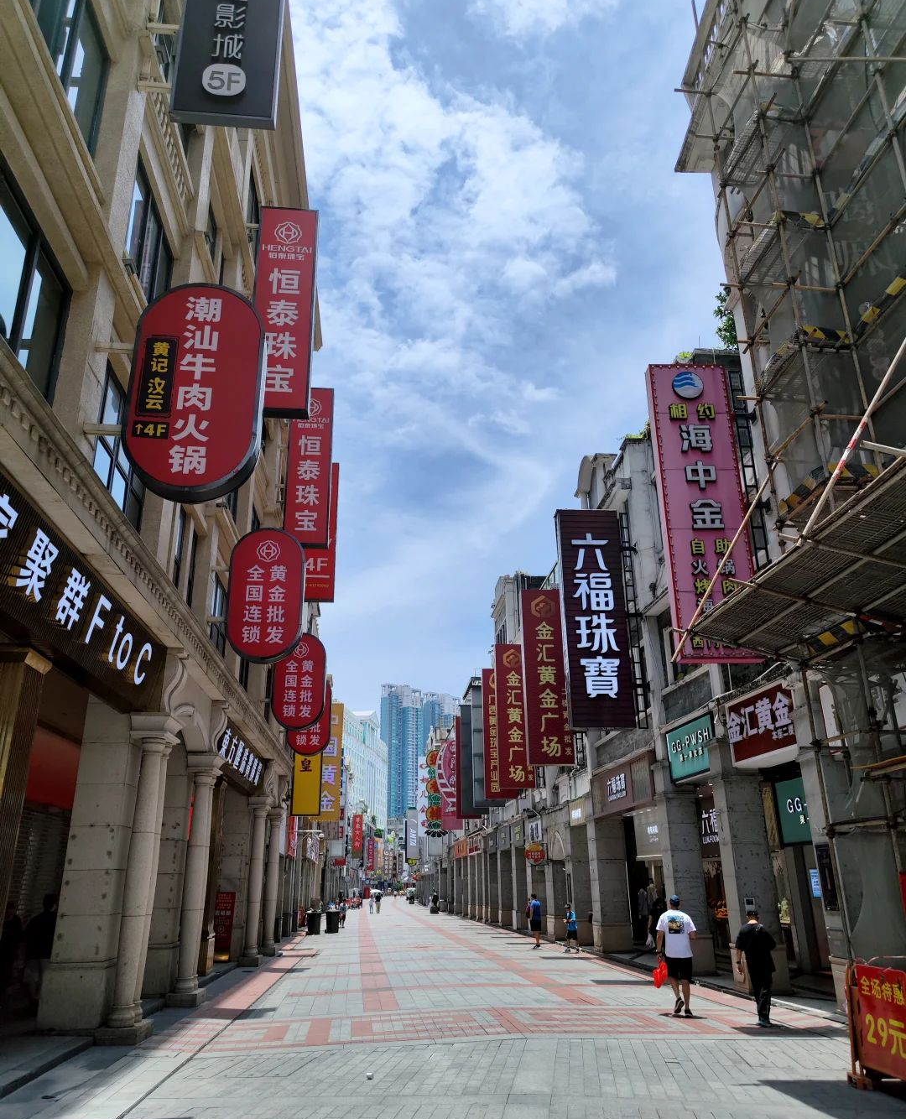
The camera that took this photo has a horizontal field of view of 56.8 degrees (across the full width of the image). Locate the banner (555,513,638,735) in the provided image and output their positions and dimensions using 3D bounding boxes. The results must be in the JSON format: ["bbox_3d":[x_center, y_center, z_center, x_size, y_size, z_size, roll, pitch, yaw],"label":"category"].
[{"bbox_3d":[3.470,1.395,20.594,1.500,5.500,0.420,1,-21,-5],"label":"banner"}]

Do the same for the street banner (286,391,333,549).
[{"bbox_3d":[-4.888,-3.223,28.626,1.380,5.880,0.420,1,-21,-5],"label":"street banner"}]

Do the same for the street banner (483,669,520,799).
[{"bbox_3d":[2.120,7.681,37.141,1.400,5.600,0.360,1,-21,-5],"label":"street banner"}]

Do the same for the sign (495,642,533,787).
[{"bbox_3d":[2.525,6.502,34.837,1.370,5.937,0.406,1,-22,-5],"label":"sign"}]

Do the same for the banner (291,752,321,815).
[{"bbox_3d":[-5.704,8.285,32.927,1.024,3.451,0.254,1,-22,-5],"label":"banner"}]

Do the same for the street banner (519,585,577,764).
[{"bbox_3d":[3.113,3.905,28.086,1.444,5.924,0.406,1,-22,-5],"label":"street banner"}]

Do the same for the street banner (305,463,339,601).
[{"bbox_3d":[-5.302,-1.183,33.235,1.380,5.850,0.420,1,-21,-5],"label":"street banner"}]

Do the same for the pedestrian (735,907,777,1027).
[{"bbox_3d":[4.555,6.104,12.572,0.580,1.600,0.380,-2,-21,3],"label":"pedestrian"}]

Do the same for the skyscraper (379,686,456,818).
[{"bbox_3d":[-30.997,202.010,758.098,68.000,168.000,45.000,0,-21,-2],"label":"skyscraper"}]

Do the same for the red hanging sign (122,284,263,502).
[{"bbox_3d":[-3.365,-2.246,11.080,1.653,3.164,0.335,1,-22,-5],"label":"red hanging sign"}]

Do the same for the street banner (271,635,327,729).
[{"bbox_3d":[-4.768,3.733,26.047,1.550,2.880,0.400,1,-21,-5],"label":"street banner"}]

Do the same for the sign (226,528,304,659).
[{"bbox_3d":[-4.077,0.756,18.388,1.597,2.961,0.406,1,-22,-5],"label":"sign"}]

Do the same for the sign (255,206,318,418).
[{"bbox_3d":[-4.257,-6.340,21.174,1.446,6.084,0.406,1,-22,-5],"label":"sign"}]

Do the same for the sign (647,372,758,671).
[{"bbox_3d":[4.586,-1.009,15.457,1.503,5.847,0.355,1,-22,-5],"label":"sign"}]

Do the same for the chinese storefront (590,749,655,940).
[{"bbox_3d":[5.209,8.212,22.851,1.269,5.075,6.902,1,-22,-5],"label":"chinese storefront"}]

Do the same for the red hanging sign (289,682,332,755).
[{"bbox_3d":[-5.211,5.540,30.688,1.530,2.880,0.400,1,-21,-5],"label":"red hanging sign"}]

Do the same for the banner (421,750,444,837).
[{"bbox_3d":[-1.437,19.284,69.185,1.705,6.821,0.507,1,-22,-5],"label":"banner"}]

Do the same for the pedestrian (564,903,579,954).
[{"bbox_3d":[3.762,11.793,26.892,0.477,1.416,0.436,10,-24,-26],"label":"pedestrian"}]

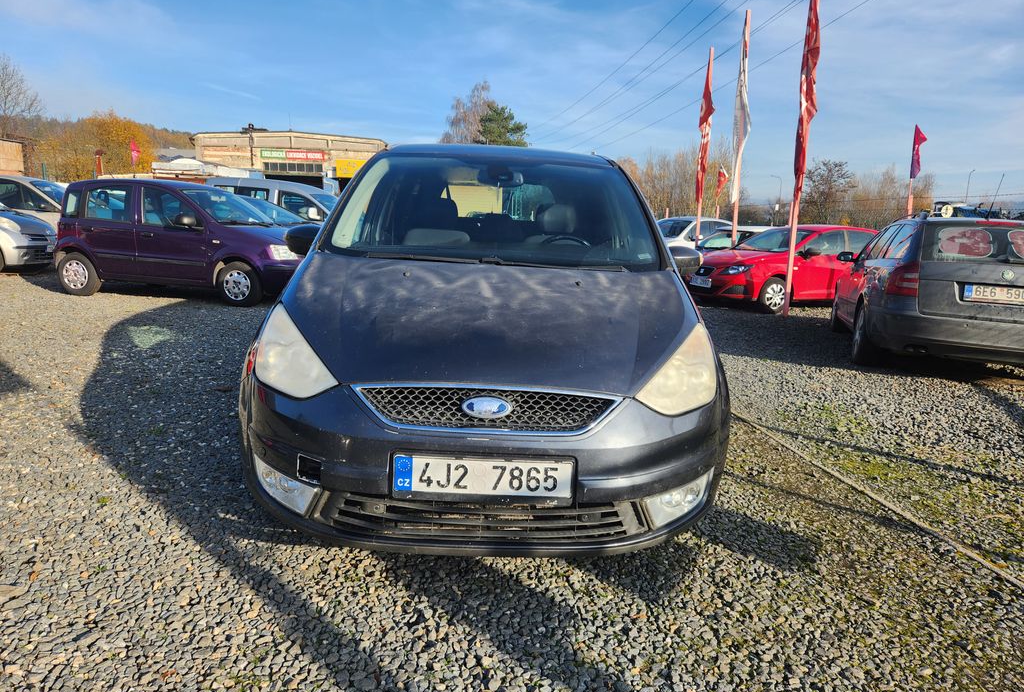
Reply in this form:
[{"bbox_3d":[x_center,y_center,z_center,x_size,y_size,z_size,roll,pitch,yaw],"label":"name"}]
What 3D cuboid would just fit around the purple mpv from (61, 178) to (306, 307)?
[{"bbox_3d":[-4.301,-1.443,9.333,3.540,1.540,1.620,5,10,9],"label":"purple mpv"}]

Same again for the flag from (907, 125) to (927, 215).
[{"bbox_3d":[8.049,-2.565,13.688,0.420,3.578,0.200,0,10,1],"label":"flag"}]

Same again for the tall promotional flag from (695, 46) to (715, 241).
[{"bbox_3d":[4.634,-4.272,16.468,0.380,5.610,0.250,1,10,0],"label":"tall promotional flag"}]

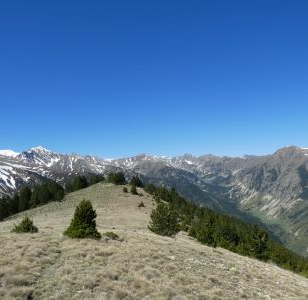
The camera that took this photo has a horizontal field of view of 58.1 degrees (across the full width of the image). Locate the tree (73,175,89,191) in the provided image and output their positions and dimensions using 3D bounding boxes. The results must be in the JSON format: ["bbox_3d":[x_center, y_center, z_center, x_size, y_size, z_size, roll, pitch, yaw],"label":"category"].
[{"bbox_3d":[-17.494,7.914,66.000,3.808,3.927,3.808,0,-2,0],"label":"tree"}]

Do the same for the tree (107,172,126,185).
[{"bbox_3d":[-10.548,8.087,78.000,5.626,3.797,4.557,0,-2,0],"label":"tree"}]

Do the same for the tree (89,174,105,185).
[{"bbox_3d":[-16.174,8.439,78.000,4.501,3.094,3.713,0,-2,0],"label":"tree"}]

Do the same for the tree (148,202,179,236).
[{"bbox_3d":[0.613,4.291,17.000,1.900,2.146,1.900,0,-2,0],"label":"tree"}]

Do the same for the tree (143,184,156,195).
[{"bbox_3d":[-0.974,8.547,60.000,3.029,2.164,2.596,0,-2,0],"label":"tree"}]

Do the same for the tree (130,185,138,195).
[{"bbox_3d":[-4.008,8.222,57.000,1.644,2.261,1.644,0,-2,0],"label":"tree"}]

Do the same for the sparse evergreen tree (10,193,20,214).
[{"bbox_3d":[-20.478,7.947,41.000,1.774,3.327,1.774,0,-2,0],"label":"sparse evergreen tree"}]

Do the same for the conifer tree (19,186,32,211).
[{"bbox_3d":[-19.926,7.598,43.000,2.171,3.877,2.171,0,-2,0],"label":"conifer tree"}]

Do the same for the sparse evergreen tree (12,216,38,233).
[{"bbox_3d":[-7.631,4.448,16.500,1.577,0.982,1.178,0,-2,0],"label":"sparse evergreen tree"}]

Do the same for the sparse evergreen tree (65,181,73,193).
[{"bbox_3d":[-20.844,9.012,68.000,2.207,3.065,2.207,0,-2,0],"label":"sparse evergreen tree"}]

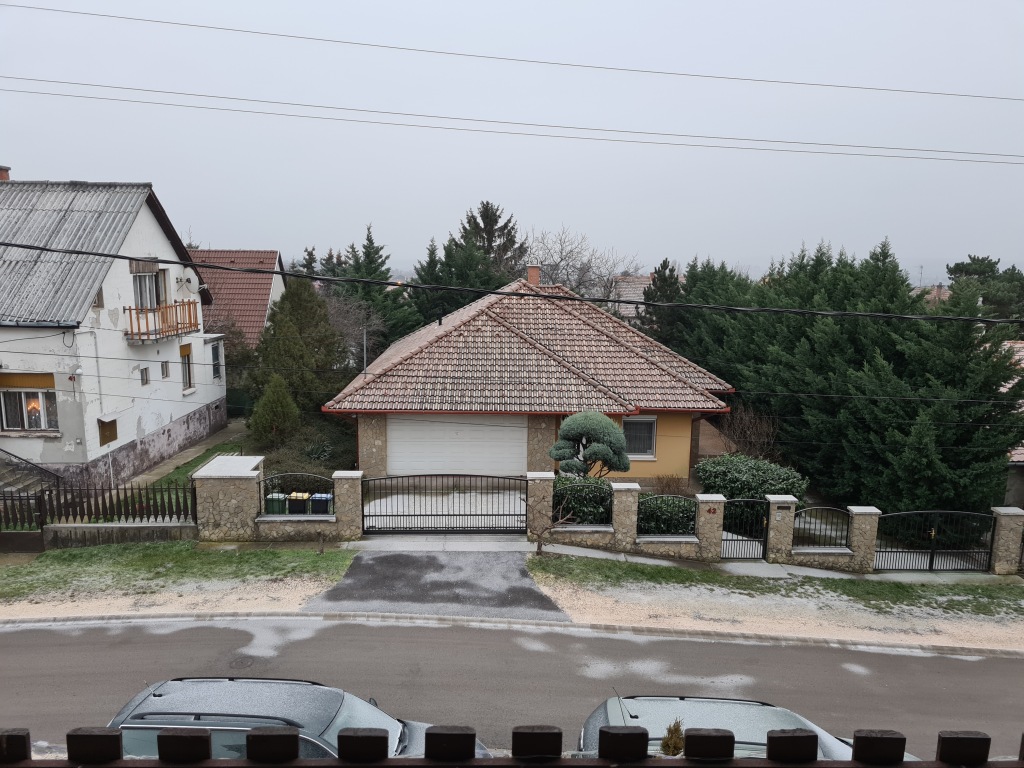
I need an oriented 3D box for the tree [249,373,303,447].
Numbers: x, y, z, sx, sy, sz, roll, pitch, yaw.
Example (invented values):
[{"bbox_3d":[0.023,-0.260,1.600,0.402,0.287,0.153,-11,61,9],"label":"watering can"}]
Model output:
[{"bbox_3d":[-8.140,0.882,26.611,1.850,2.590,1.850,1,9,0],"label":"tree"}]

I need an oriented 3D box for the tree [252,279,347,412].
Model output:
[{"bbox_3d":[-8.341,-1.237,30.489,3.670,5.990,3.670,1,9,0],"label":"tree"}]

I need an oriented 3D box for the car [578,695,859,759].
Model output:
[{"bbox_3d":[2.721,4.559,8.754,4.500,1.600,1.800,3,6,1],"label":"car"}]

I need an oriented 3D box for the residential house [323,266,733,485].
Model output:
[{"bbox_3d":[0.875,-1.398,30.884,13.800,6.400,15.800,1,9,-1],"label":"residential house"}]

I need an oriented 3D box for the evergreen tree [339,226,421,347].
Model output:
[{"bbox_3d":[-7.482,-4.547,43.705,4.810,8.640,4.810,1,9,0],"label":"evergreen tree"}]

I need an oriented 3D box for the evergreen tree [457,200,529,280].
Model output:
[{"bbox_3d":[-1.387,-6.767,51.894,5.490,10.950,5.490,1,9,0],"label":"evergreen tree"}]

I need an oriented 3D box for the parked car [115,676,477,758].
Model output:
[{"bbox_3d":[-2.494,4.238,8.919,4.700,1.500,1.800,2,6,1],"label":"parked car"}]

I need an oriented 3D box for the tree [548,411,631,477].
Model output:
[{"bbox_3d":[2.144,2.021,21.712,2.290,2.600,2.000,1,9,0],"label":"tree"}]

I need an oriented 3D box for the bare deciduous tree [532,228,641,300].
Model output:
[{"bbox_3d":[4.413,-5.139,47.743,6.970,9.100,6.970,1,9,0],"label":"bare deciduous tree"}]

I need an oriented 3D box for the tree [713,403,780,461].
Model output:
[{"bbox_3d":[8.061,1.714,26.678,2.340,2.180,2.340,1,9,0],"label":"tree"}]

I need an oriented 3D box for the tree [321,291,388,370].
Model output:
[{"bbox_3d":[-7.418,-1.757,36.434,3.340,5.310,3.340,1,9,0],"label":"tree"}]

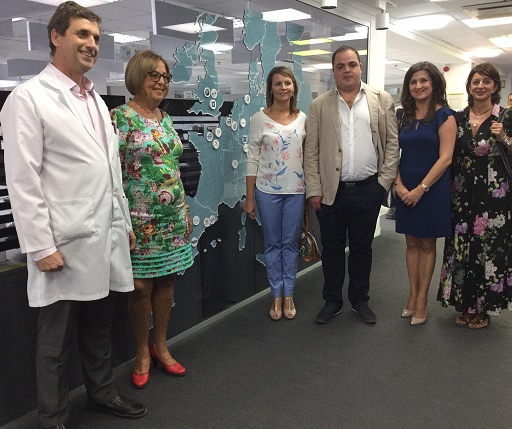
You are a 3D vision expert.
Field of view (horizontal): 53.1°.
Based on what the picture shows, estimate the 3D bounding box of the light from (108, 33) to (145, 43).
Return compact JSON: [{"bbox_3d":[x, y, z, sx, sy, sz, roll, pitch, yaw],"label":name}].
[{"bbox_3d":[-1.856,-2.404,7.009,0.600,0.080,0.600,6,12,33],"label":"light"}]

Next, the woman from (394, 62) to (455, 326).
[{"bbox_3d":[1.108,-0.132,3.368,0.440,1.664,0.300,4,11,24],"label":"woman"}]

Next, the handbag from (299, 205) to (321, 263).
[{"bbox_3d":[0.357,0.129,3.481,0.240,0.380,0.160,3,11,20],"label":"handbag"}]

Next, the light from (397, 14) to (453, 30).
[{"bbox_3d":[2.005,-2.296,6.047,0.600,0.080,0.600,6,12,33],"label":"light"}]

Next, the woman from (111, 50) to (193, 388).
[{"bbox_3d":[-0.533,0.020,2.671,0.460,1.671,0.300,-9,13,-37],"label":"woman"}]

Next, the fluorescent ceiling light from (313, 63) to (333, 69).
[{"bbox_3d":[1.544,-3.219,11.159,0.600,0.080,0.600,6,12,33],"label":"fluorescent ceiling light"}]

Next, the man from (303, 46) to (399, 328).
[{"bbox_3d":[0.624,-0.195,3.416,0.630,1.788,0.350,0,10,8],"label":"man"}]

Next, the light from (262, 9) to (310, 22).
[{"bbox_3d":[0.254,-2.200,5.690,0.600,0.080,0.600,6,12,33],"label":"light"}]

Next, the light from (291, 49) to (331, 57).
[{"bbox_3d":[0.927,-2.792,8.871,0.600,0.080,0.600,6,12,33],"label":"light"}]

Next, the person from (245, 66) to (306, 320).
[{"bbox_3d":[0.144,-0.130,3.449,0.450,1.665,0.300,-1,10,0],"label":"person"}]

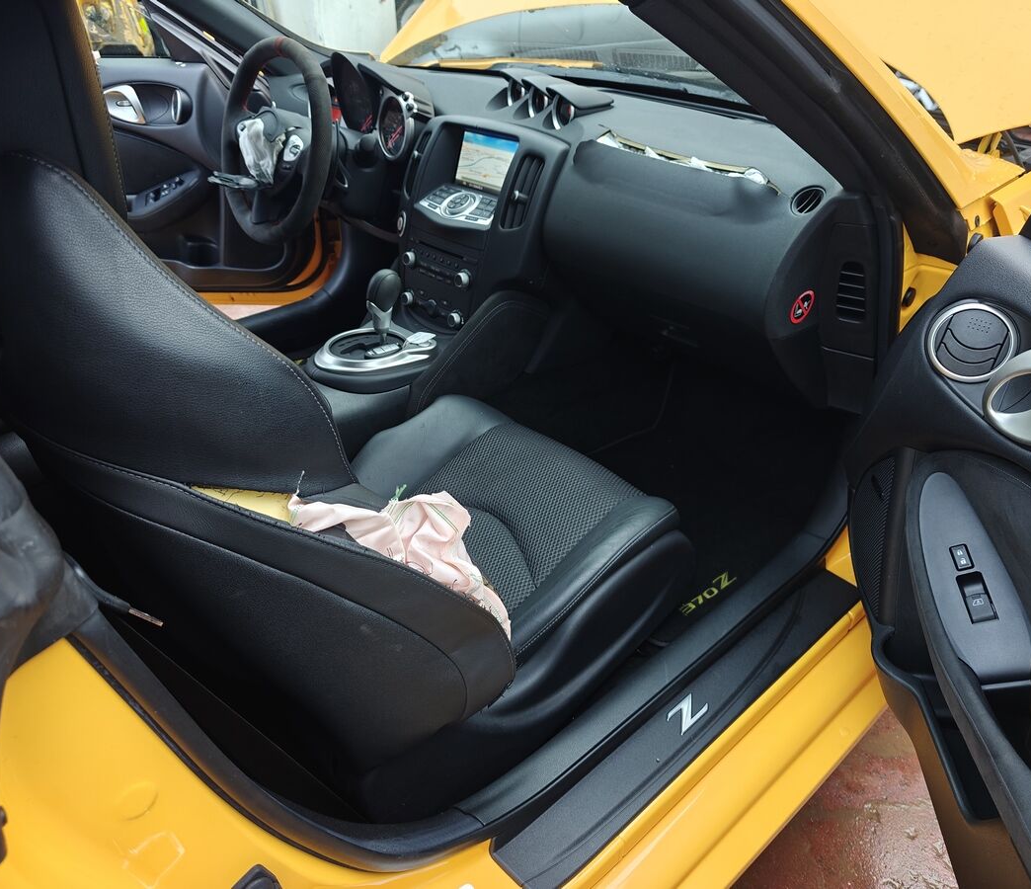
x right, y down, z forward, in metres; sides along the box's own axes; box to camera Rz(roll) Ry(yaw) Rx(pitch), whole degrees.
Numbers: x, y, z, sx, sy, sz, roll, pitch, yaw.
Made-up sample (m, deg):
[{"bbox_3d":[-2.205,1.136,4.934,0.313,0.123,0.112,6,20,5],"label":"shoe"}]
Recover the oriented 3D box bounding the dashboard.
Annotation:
[{"bbox_3d":[0.012,-0.459,1.423,0.500,0.425,1.390,-25,39,-35],"label":"dashboard"}]

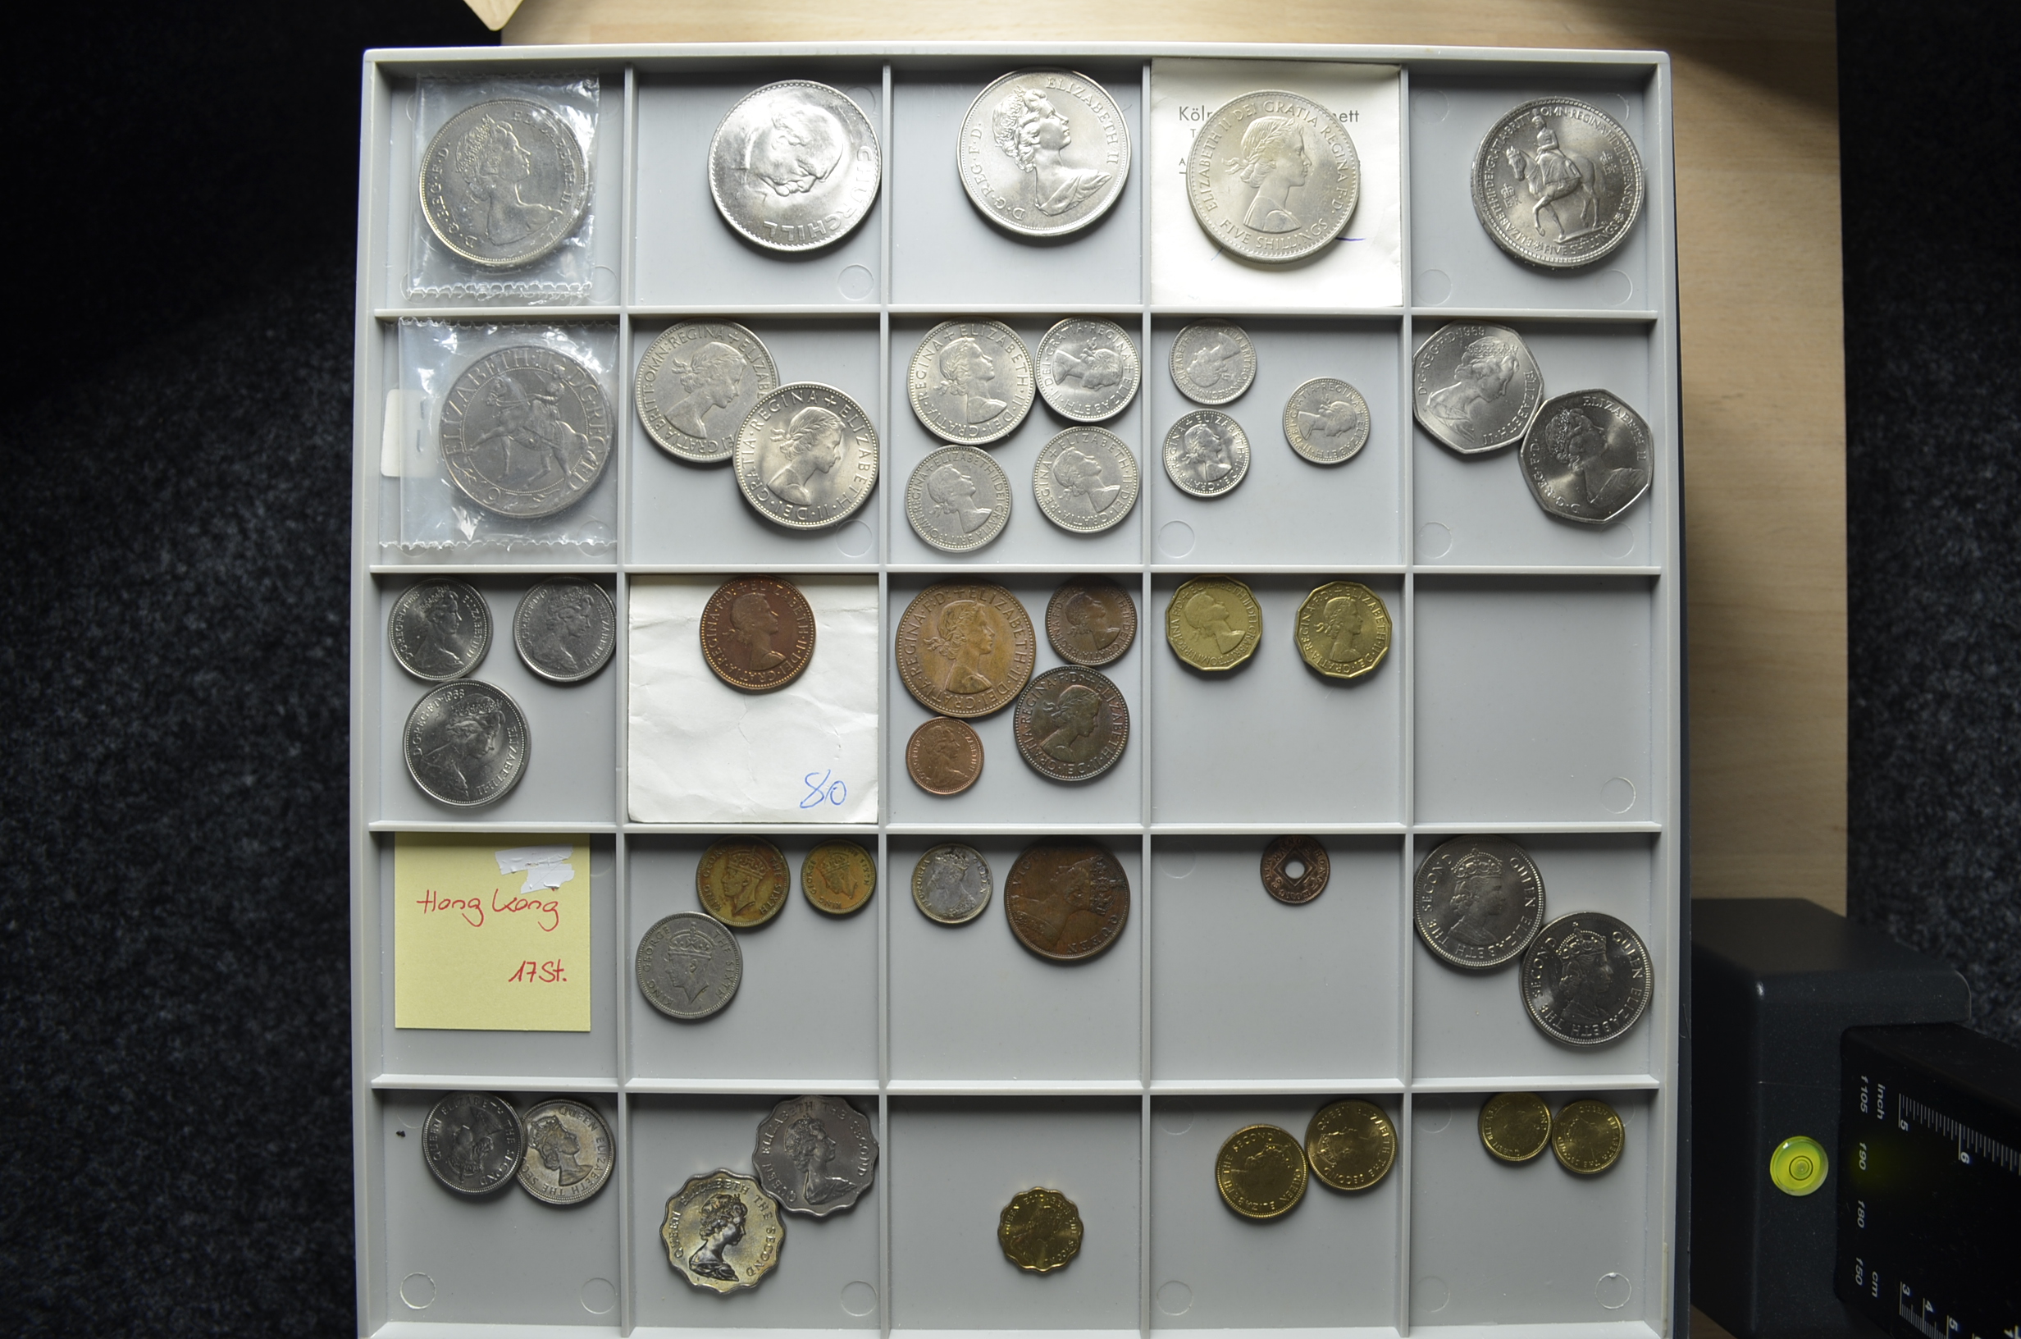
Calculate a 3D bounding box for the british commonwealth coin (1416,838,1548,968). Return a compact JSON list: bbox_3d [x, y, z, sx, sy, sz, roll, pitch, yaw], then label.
[{"bbox_3d":[0.105,0.052,0.338,0.030,0.002,0.030,0,90,0],"label":"british commonwealth coin"}]

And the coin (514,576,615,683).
[{"bbox_3d":[-0.100,-0.009,0.341,0.024,0.002,0.024,0,90,0],"label":"coin"}]

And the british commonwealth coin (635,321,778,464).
[{"bbox_3d":[-0.068,-0.062,0.340,0.032,0.002,0.032,0,89,0],"label":"british commonwealth coin"}]

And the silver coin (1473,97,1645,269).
[{"bbox_3d":[0.123,-0.109,0.341,0.039,0.003,0.039,0,90,0],"label":"silver coin"}]

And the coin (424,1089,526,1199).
[{"bbox_3d":[-0.120,0.106,0.337,0.024,0.002,0.024,0,90,0],"label":"coin"}]

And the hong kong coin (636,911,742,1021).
[{"bbox_3d":[-0.072,0.066,0.338,0.024,0.002,0.024,0,90,0],"label":"hong kong coin"}]

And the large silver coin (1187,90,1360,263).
[{"bbox_3d":[0.059,-0.110,0.340,0.039,0.003,0.039,0,90,0],"label":"large silver coin"}]

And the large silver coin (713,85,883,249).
[{"bbox_3d":[-0.048,-0.113,0.341,0.039,0.003,0.039,0,90,0],"label":"large silver coin"}]

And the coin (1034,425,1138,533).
[{"bbox_3d":[0.017,-0.042,0.339,0.024,0.002,0.024,0,90,0],"label":"coin"}]

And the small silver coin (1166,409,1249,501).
[{"bbox_3d":[0.044,-0.048,0.340,0.019,0.002,0.019,0,89,0],"label":"small silver coin"}]

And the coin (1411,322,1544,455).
[{"bbox_3d":[0.105,-0.063,0.340,0.030,0.002,0.030,0,89,0],"label":"coin"}]

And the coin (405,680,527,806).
[{"bbox_3d":[-0.122,0.017,0.339,0.029,0.002,0.029,0,89,0],"label":"coin"}]

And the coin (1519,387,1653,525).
[{"bbox_3d":[0.129,-0.048,0.341,0.030,0.003,0.030,0,90,0],"label":"coin"}]

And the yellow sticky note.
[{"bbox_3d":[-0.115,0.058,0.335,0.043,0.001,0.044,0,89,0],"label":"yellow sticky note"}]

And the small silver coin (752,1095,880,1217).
[{"bbox_3d":[-0.044,0.109,0.341,0.028,0.002,0.028,0,90,0],"label":"small silver coin"}]

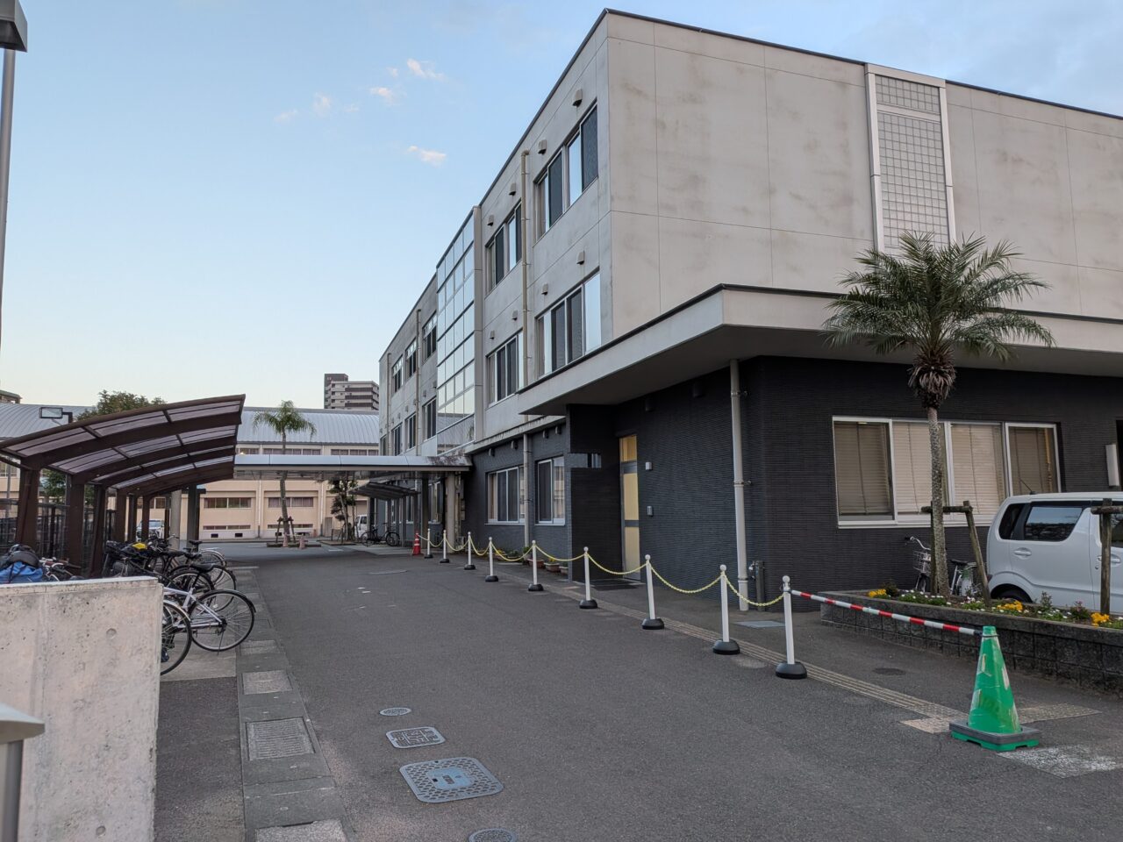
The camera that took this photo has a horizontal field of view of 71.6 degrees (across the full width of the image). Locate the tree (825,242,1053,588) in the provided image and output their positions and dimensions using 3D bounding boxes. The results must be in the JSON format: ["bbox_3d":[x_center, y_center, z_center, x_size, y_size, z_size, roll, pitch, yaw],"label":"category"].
[{"bbox_3d":[4.546,-0.083,9.611,2.704,4.540,2.623,1,-6,-19],"label":"tree"}]

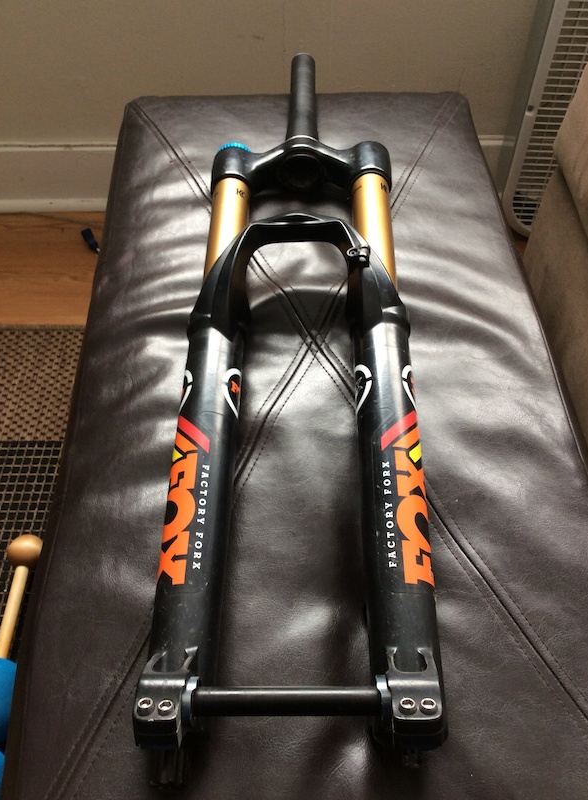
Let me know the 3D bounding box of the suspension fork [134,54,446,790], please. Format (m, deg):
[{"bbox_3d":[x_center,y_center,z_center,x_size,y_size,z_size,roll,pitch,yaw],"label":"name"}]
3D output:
[{"bbox_3d":[0.004,-0.099,0.622,0.178,0.097,0.762,-1,53,3],"label":"suspension fork"}]

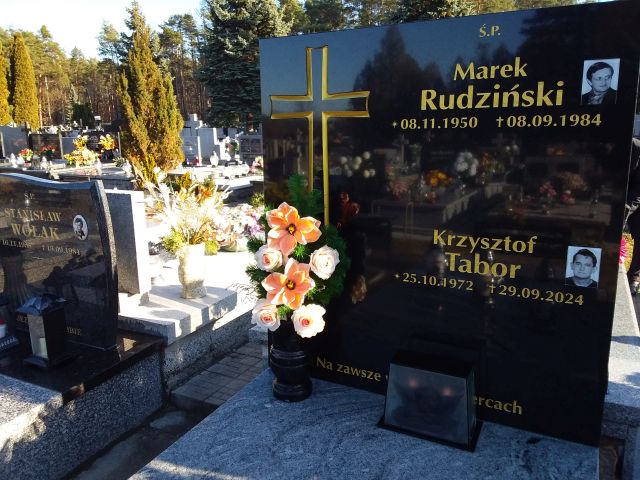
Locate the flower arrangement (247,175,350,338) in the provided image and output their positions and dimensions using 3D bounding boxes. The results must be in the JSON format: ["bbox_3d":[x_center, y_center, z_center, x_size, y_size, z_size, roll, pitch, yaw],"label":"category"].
[{"bbox_3d":[-0.064,0.065,1.796,0.345,0.546,0.250,2,11,10],"label":"flower arrangement"}]

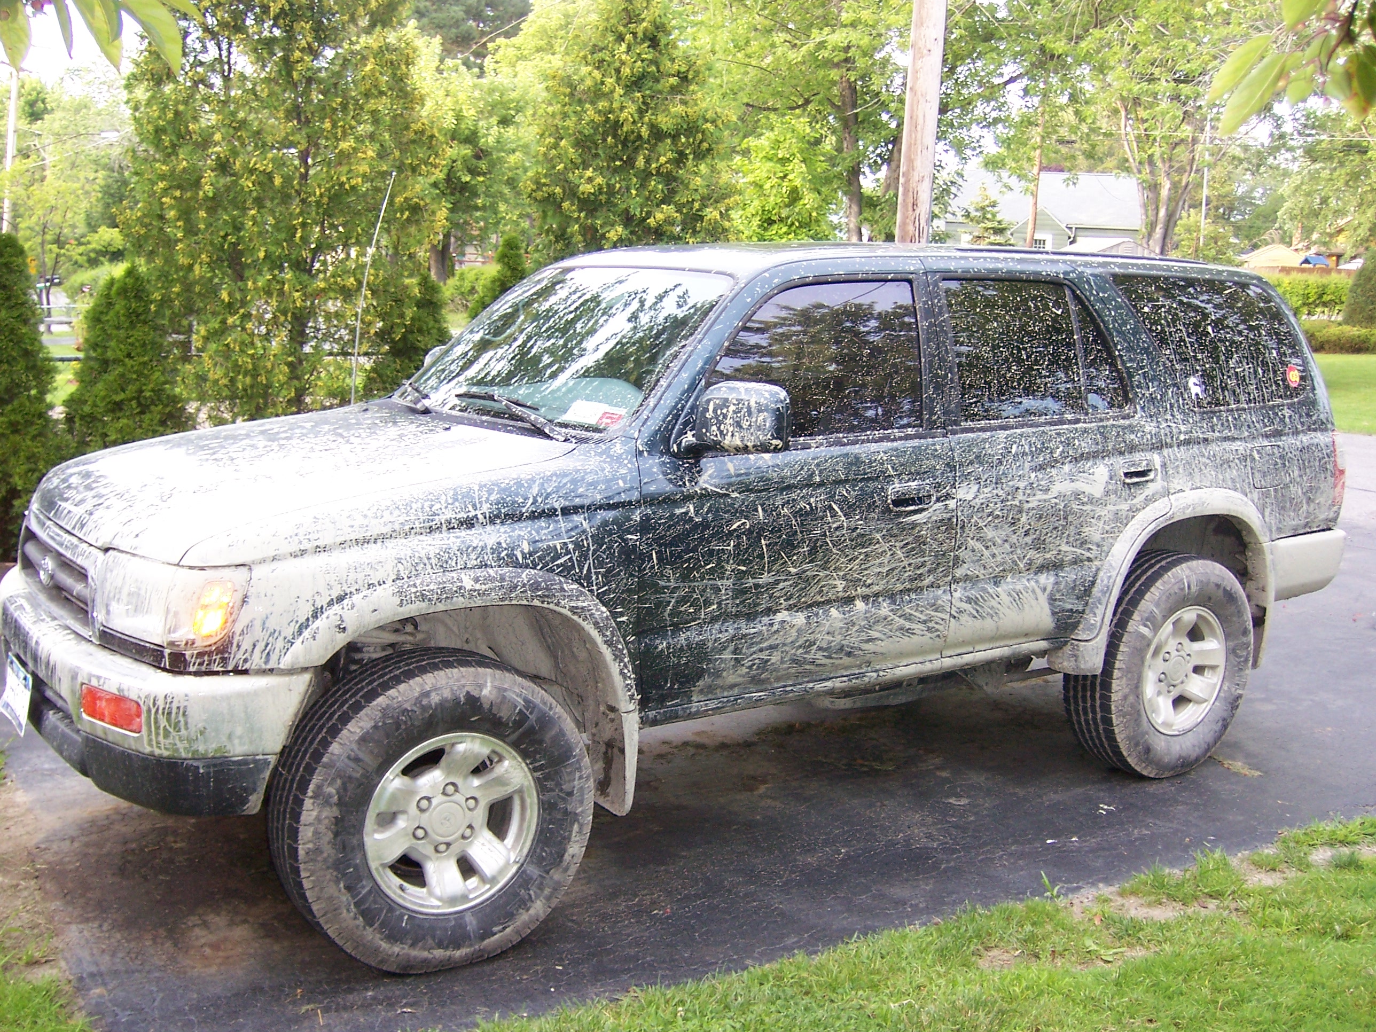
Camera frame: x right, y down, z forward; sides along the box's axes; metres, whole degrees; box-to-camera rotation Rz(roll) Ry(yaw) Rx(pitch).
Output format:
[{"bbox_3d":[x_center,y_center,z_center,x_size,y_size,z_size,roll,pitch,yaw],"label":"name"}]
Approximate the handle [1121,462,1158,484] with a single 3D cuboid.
[{"bbox_3d":[1.439,-0.137,4.560,0.172,0.072,0.045,-5,12,-34],"label":"handle"}]

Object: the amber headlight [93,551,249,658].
[{"bbox_3d":[-1.130,0.181,3.153,0.250,0.178,0.355,-5,12,-34],"label":"amber headlight"}]

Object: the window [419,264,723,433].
[{"bbox_3d":[-0.388,-0.517,4.288,0.110,0.660,1.400,47,-18,-30],"label":"window"}]

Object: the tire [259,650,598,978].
[{"bbox_3d":[-0.604,0.706,3.463,0.775,0.775,0.270,-5,11,-31],"label":"tire"}]

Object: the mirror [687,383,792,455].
[{"bbox_3d":[0.128,-0.248,3.579,0.150,0.175,0.220,-5,11,-33],"label":"mirror"}]

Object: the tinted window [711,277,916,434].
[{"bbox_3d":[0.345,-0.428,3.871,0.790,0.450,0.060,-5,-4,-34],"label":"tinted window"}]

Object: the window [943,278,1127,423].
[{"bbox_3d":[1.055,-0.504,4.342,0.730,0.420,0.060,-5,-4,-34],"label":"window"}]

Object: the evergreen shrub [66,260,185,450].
[{"bbox_3d":[-3.617,-0.765,9.257,0.800,1.750,0.800,-3,10,-21],"label":"evergreen shrub"}]

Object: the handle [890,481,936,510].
[{"bbox_3d":[0.636,-0.058,4.059,0.170,0.075,0.045,-5,8,-33],"label":"handle"}]

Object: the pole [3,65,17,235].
[{"bbox_3d":[-25.750,-12.280,54.185,0.280,9.710,0.280,8,10,-1],"label":"pole"}]

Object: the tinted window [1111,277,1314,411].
[{"bbox_3d":[1.812,-0.595,4.904,0.960,0.450,0.060,-5,-2,-33],"label":"tinted window"}]

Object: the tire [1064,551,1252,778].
[{"bbox_3d":[1.619,0.509,4.906,0.765,0.765,0.268,-5,12,-34],"label":"tire"}]

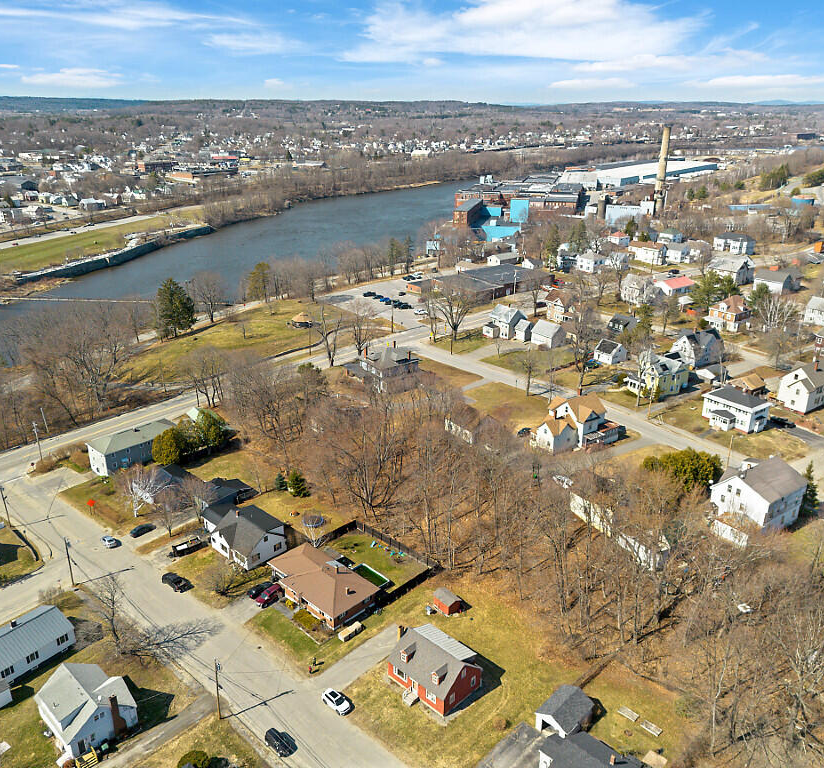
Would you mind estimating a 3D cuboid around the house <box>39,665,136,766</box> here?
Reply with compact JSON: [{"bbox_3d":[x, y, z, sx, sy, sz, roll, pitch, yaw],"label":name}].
[{"bbox_3d":[-44.390,42.780,96.170,11.200,6.300,9.100,19,28,39],"label":"house"}]

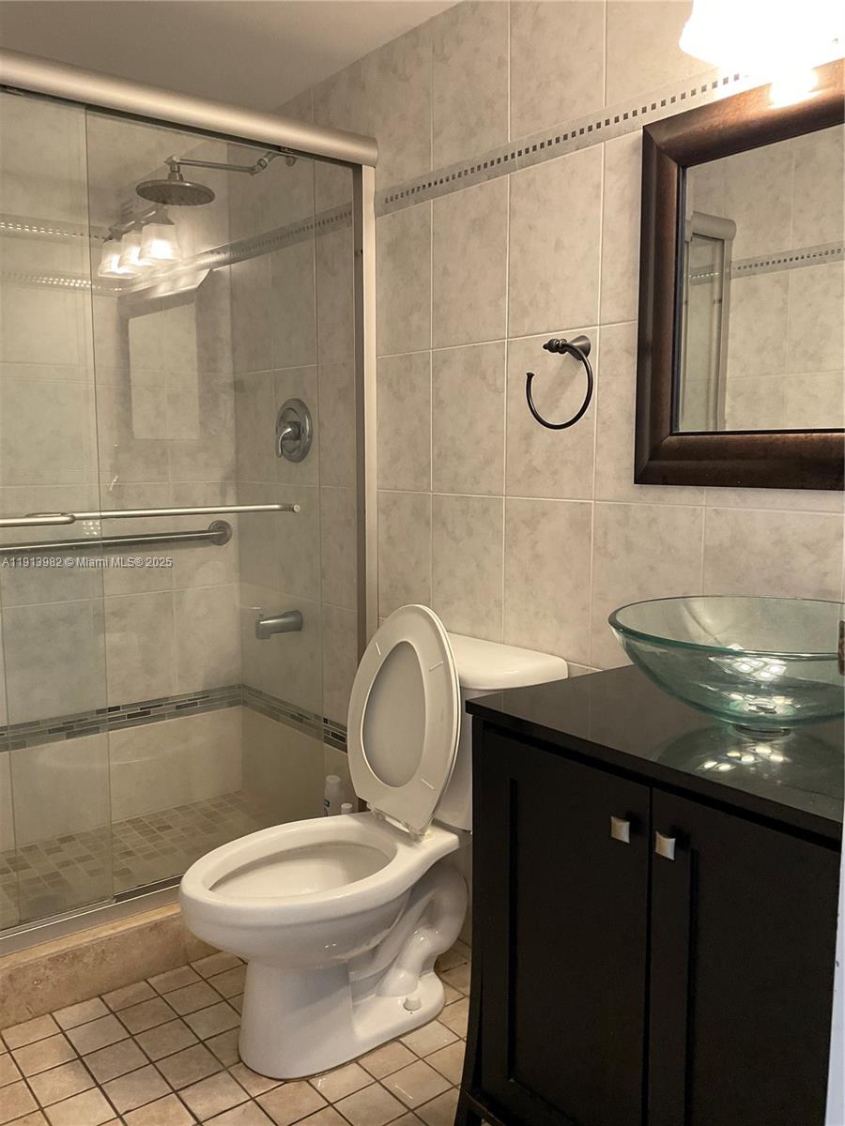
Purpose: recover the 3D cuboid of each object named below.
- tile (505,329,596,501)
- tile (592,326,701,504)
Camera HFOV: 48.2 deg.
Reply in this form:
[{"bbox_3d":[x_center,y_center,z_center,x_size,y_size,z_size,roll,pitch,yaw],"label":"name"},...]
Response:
[{"bbox_3d":[0.260,-0.296,1.918,0.010,0.330,0.252,-5,8,-38],"label":"tile"},{"bbox_3d":[0.418,-0.275,1.725,0.010,0.335,0.253,-5,8,-38],"label":"tile"}]

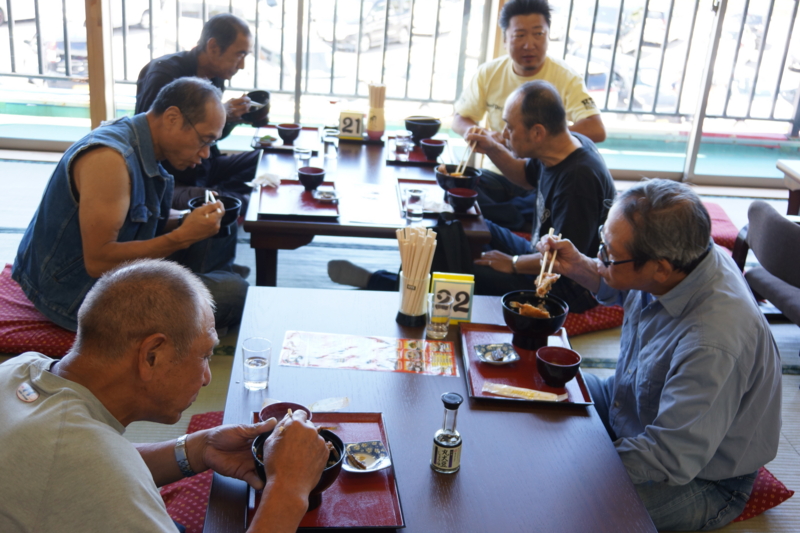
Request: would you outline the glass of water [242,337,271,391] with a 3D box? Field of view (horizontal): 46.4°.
[{"bbox_3d":[-0.294,0.201,1.912,0.058,0.096,0.058,2,22,-5],"label":"glass of water"}]

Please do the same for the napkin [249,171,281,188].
[{"bbox_3d":[-0.480,-0.305,3.286,0.122,0.044,0.081,2,22,-5],"label":"napkin"}]

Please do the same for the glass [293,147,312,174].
[{"bbox_3d":[-0.361,-0.393,3.485,0.064,0.100,0.064,2,22,-5],"label":"glass"}]

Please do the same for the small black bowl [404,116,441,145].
[{"bbox_3d":[0.093,-0.553,3.836,0.152,0.097,0.152,4,22,-1],"label":"small black bowl"}]

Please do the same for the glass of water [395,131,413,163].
[{"bbox_3d":[0.018,-0.480,3.753,0.063,0.102,0.063,2,22,-5],"label":"glass of water"}]

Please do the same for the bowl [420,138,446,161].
[{"bbox_3d":[0.126,-0.450,3.629,0.097,0.063,0.097,4,22,-1],"label":"bowl"}]

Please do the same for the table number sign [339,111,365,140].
[{"bbox_3d":[-0.195,-0.574,3.786,0.100,0.122,0.050,3,22,-3],"label":"table number sign"}]

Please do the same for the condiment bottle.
[{"bbox_3d":[0.093,0.314,1.755,0.057,0.153,0.057,7,22,6],"label":"condiment bottle"}]

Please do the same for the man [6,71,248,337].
[{"bbox_3d":[-0.850,-0.227,2.987,0.751,0.792,0.609,2,22,-5],"label":"man"}]

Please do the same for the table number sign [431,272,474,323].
[{"bbox_3d":[0.133,0.083,2.380,0.103,0.119,0.049,4,22,-3],"label":"table number sign"}]

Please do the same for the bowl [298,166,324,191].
[{"bbox_3d":[-0.313,-0.307,3.304,0.097,0.068,0.097,2,22,-5],"label":"bowl"}]

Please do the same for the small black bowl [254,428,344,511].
[{"bbox_3d":[-0.169,0.346,1.549,0.152,0.095,0.152,2,22,-5],"label":"small black bowl"}]

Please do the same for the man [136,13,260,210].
[{"bbox_3d":[-0.735,-0.599,3.681,0.620,0.800,0.600,4,22,0],"label":"man"}]

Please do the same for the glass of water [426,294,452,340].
[{"bbox_3d":[0.097,0.126,2.297,0.063,0.099,0.063,2,22,-5],"label":"glass of water"}]

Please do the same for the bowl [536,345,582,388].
[{"bbox_3d":[0.357,0.231,2.107,0.102,0.068,0.102,4,22,-2],"label":"bowl"}]

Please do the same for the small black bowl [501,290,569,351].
[{"bbox_3d":[0.308,0.133,2.167,0.152,0.097,0.152,4,22,-1],"label":"small black bowl"}]

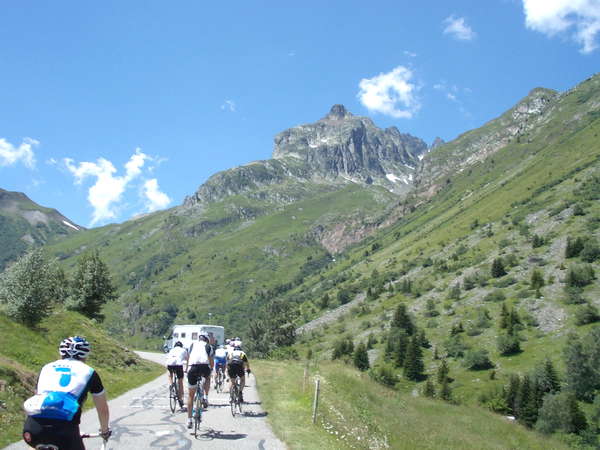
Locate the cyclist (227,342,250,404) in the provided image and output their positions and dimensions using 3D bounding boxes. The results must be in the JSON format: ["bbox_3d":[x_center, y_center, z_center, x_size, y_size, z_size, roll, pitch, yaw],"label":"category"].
[{"bbox_3d":[-1.338,3.231,14.400,0.520,1.360,0.950,0,-11,2],"label":"cyclist"}]

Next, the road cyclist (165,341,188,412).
[{"bbox_3d":[-2.776,3.427,14.950,0.500,1.500,0.950,0,-11,-2],"label":"road cyclist"}]

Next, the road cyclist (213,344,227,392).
[{"bbox_3d":[-2.447,4.385,20.200,0.480,1.420,0.950,0,-11,-2],"label":"road cyclist"}]

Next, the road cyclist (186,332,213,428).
[{"bbox_3d":[-1.691,2.664,11.250,0.500,1.620,0.900,1,-11,-6],"label":"road cyclist"}]

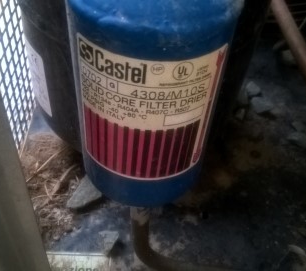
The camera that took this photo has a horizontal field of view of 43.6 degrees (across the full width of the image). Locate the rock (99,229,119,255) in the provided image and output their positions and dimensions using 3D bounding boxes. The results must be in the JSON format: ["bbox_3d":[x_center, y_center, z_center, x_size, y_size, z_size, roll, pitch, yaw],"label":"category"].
[{"bbox_3d":[-0.037,0.090,0.321,0.017,0.010,0.019,12,47,5],"label":"rock"}]

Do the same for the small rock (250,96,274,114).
[{"bbox_3d":[0.130,-0.036,0.456,0.025,0.012,0.018,21,48,14],"label":"small rock"}]

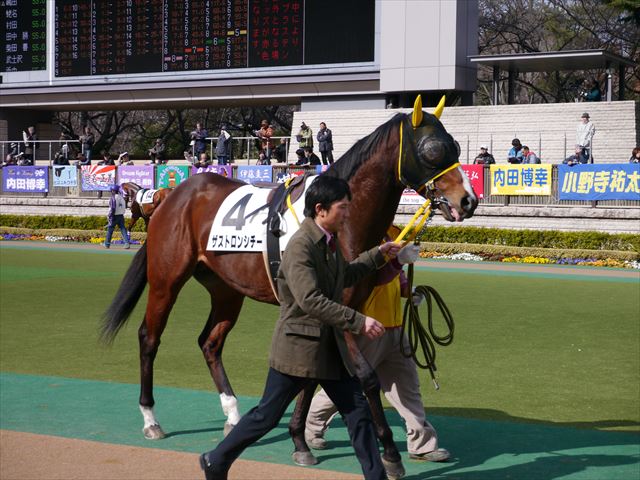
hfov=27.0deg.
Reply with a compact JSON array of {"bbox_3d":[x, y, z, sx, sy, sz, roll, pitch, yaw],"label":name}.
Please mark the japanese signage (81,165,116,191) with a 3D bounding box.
[{"bbox_3d":[-6.926,-1.928,41.689,1.540,0.786,0.050,2,3,35],"label":"japanese signage"}]

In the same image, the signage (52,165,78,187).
[{"bbox_3d":[-8.155,-2.034,42.597,1.144,0.675,0.050,2,3,35],"label":"signage"}]

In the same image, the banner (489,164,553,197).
[{"bbox_3d":[4.979,-1.473,32.896,1.714,0.771,0.050,2,3,35],"label":"banner"}]

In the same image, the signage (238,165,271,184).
[{"bbox_3d":[-1.853,-1.774,37.942,1.287,0.698,0.050,2,3,35],"label":"signage"}]

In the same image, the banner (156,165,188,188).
[{"bbox_3d":[-4.401,-1.852,39.824,1.304,0.730,0.050,2,3,35],"label":"banner"}]

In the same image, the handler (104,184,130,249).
[{"bbox_3d":[-5.348,-0.615,35.200,0.780,1.679,0.520,2,3,35],"label":"handler"}]

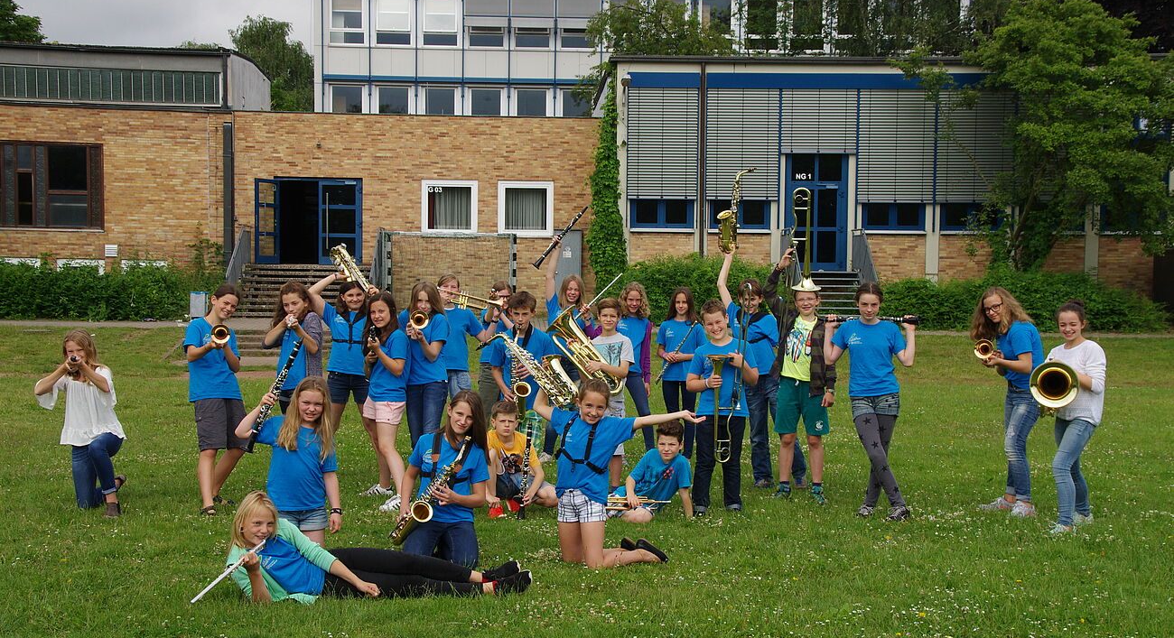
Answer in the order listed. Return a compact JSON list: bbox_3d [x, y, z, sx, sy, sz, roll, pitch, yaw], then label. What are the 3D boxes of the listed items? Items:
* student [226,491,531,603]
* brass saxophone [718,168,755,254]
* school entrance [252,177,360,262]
[{"bbox_3d":[-1.046,1.122,9.000,1.530,0.540,0.440,0,2,-6],"label":"student"},{"bbox_3d":[1.118,-0.804,13.300,0.320,0.645,0.150,-1,8,-35],"label":"brass saxophone"},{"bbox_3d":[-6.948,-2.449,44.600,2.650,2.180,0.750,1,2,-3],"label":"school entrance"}]

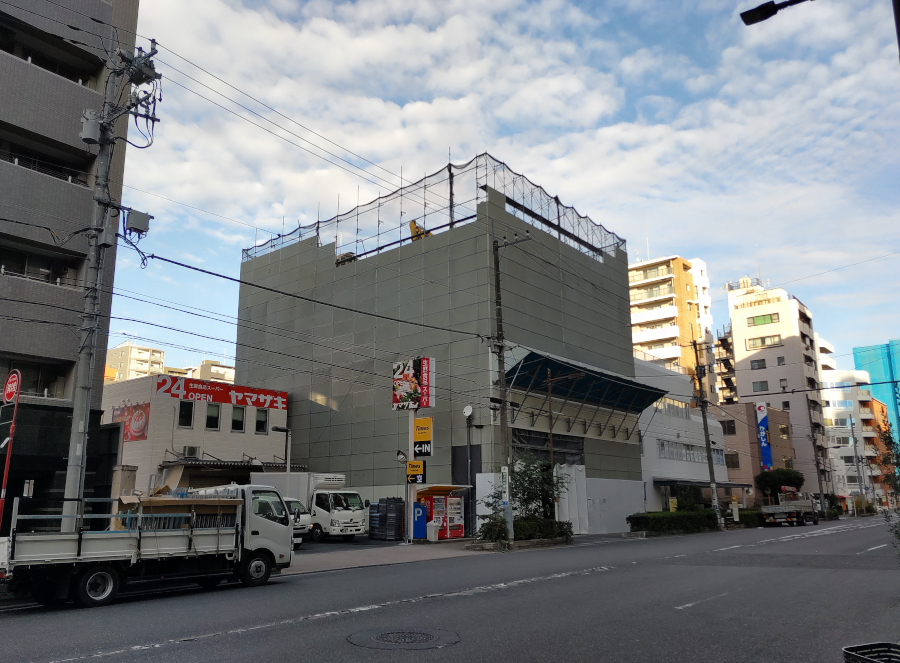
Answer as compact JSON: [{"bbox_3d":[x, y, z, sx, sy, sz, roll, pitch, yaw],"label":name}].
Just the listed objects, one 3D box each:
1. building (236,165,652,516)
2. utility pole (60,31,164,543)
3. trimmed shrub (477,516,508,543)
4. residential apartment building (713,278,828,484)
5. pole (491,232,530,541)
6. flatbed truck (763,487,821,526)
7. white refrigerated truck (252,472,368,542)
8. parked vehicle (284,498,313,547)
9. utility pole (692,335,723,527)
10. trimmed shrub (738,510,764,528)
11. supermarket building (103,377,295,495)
[{"bbox_3d":[-0.666,3.143,44.723,23.700,19.050,15.880,-12,-18,39],"label":"building"},{"bbox_3d":[-7.585,-0.808,14.624,1.800,12.000,1.400,-12,-18,39],"label":"utility pole"},{"bbox_3d":[1.617,7.586,26.037,1.100,0.950,1.300,-12,-18,39],"label":"trimmed shrub"},{"bbox_3d":[42.510,8.721,89.378,10.500,29.800,7.400,-12,-18,39],"label":"residential apartment building"},{"bbox_3d":[2.363,2.029,26.302,1.500,12.250,0.600,-12,-18,39],"label":"pole"},{"bbox_3d":[23.177,11.846,45.870,2.100,2.650,5.900,-12,-18,39],"label":"flatbed truck"},{"bbox_3d":[-6.821,8.277,32.193,6.450,3.050,2.150,-12,-19,40],"label":"white refrigerated truck"},{"bbox_3d":[-7.173,7.290,25.847,4.200,1.840,1.670,-12,-18,39],"label":"parked vehicle"},{"bbox_3d":[15.870,6.165,41.438,0.900,11.550,0.600,-12,-18,39],"label":"utility pole"},{"bbox_3d":[19.836,12.532,45.368,1.200,1.100,5.100,-12,-18,39],"label":"trimmed shrub"},{"bbox_3d":[-16.237,7.611,39.811,11.800,8.100,8.100,-12,-18,39],"label":"supermarket building"}]

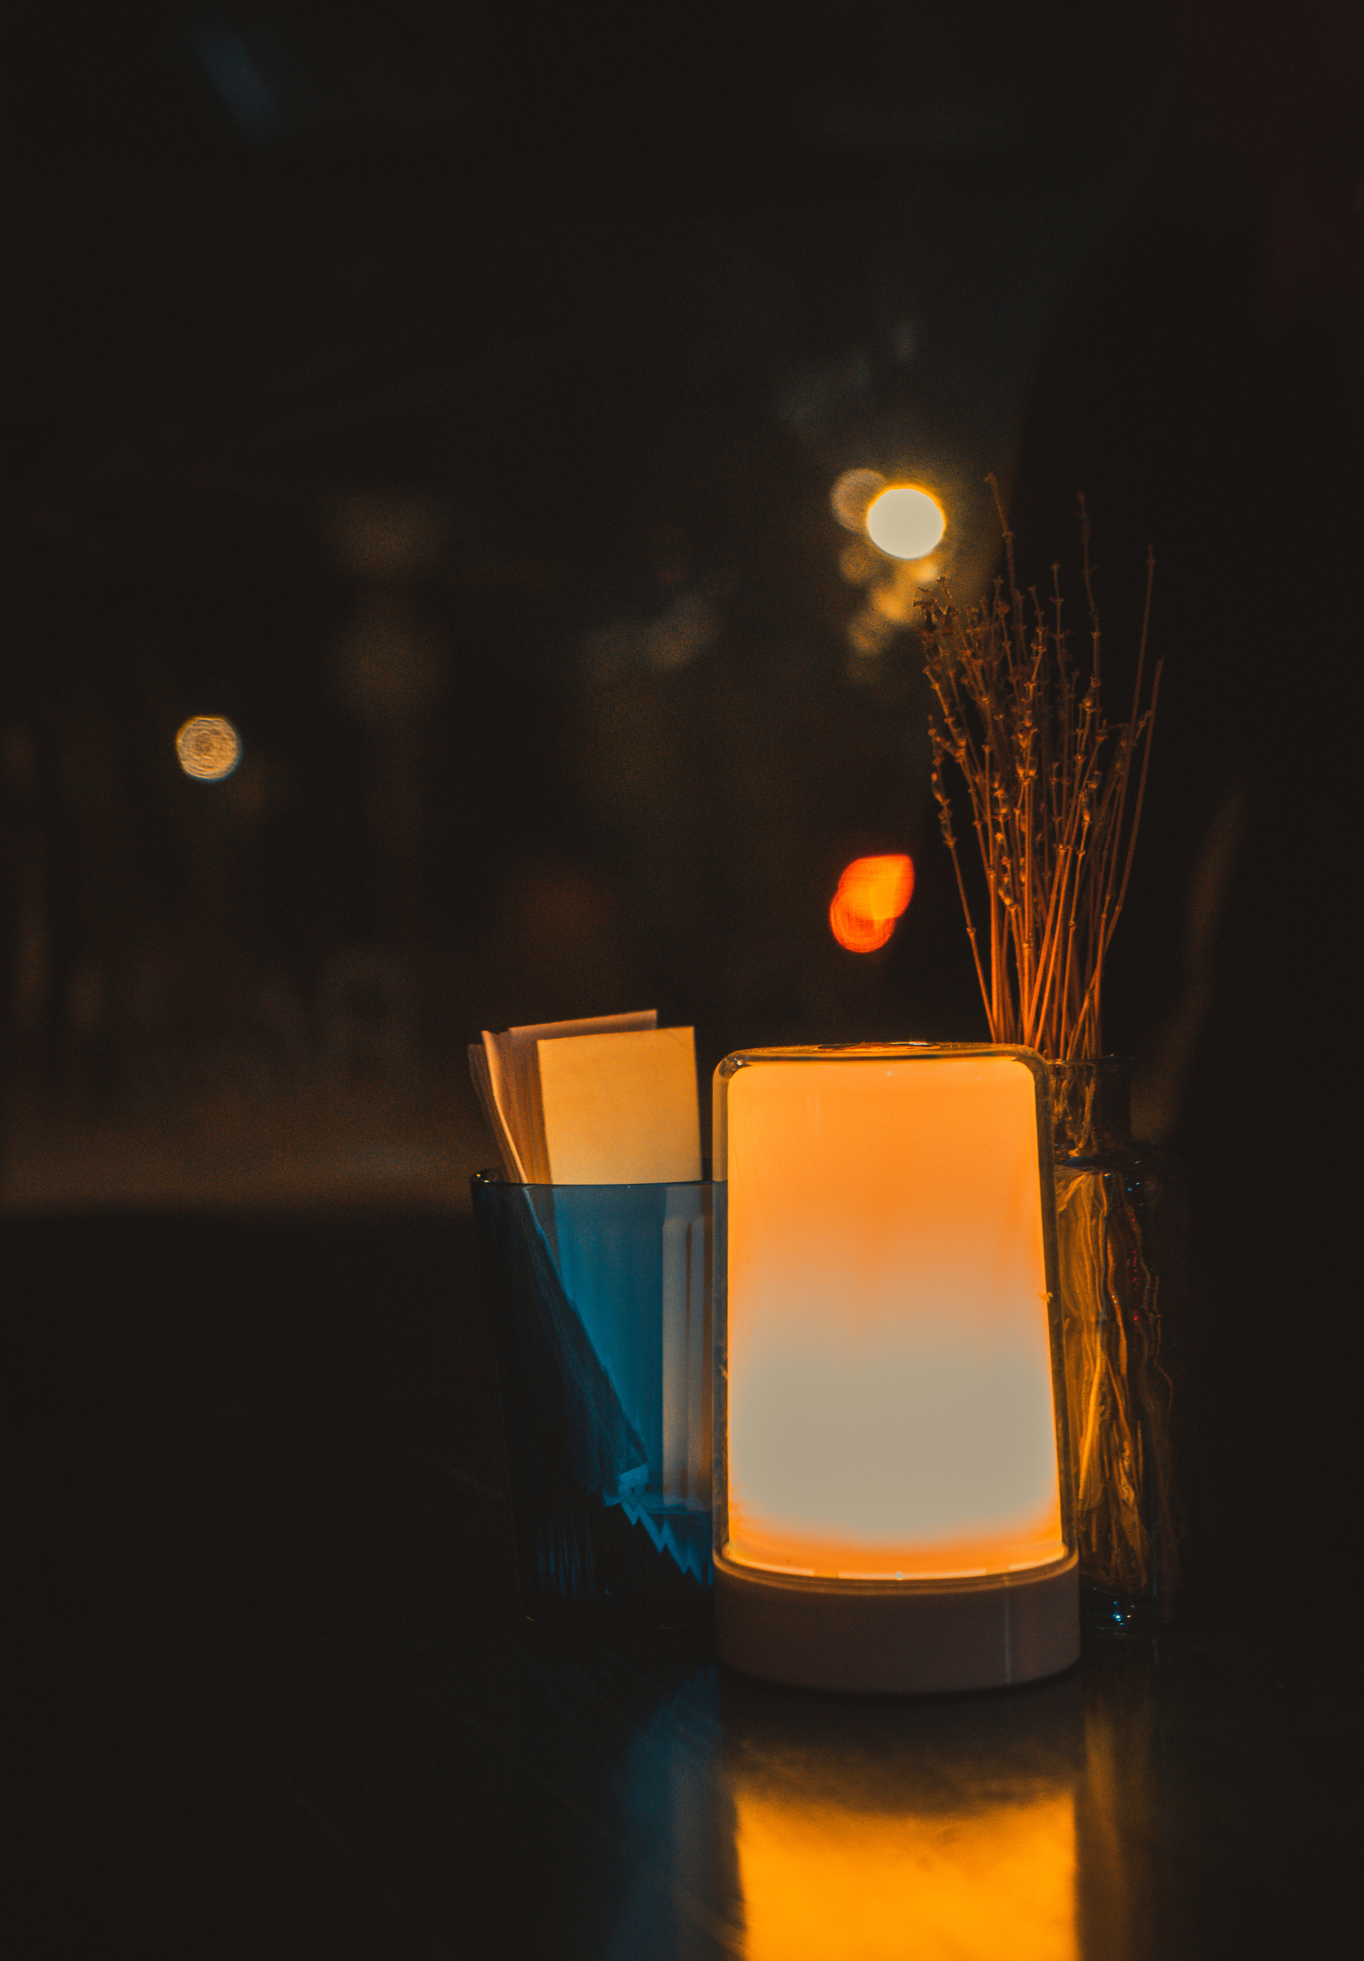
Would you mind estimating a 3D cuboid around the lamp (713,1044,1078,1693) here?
[{"bbox_3d":[0.057,0.102,1.028,0.100,0.167,0.100,-2,2,0],"label":"lamp"}]

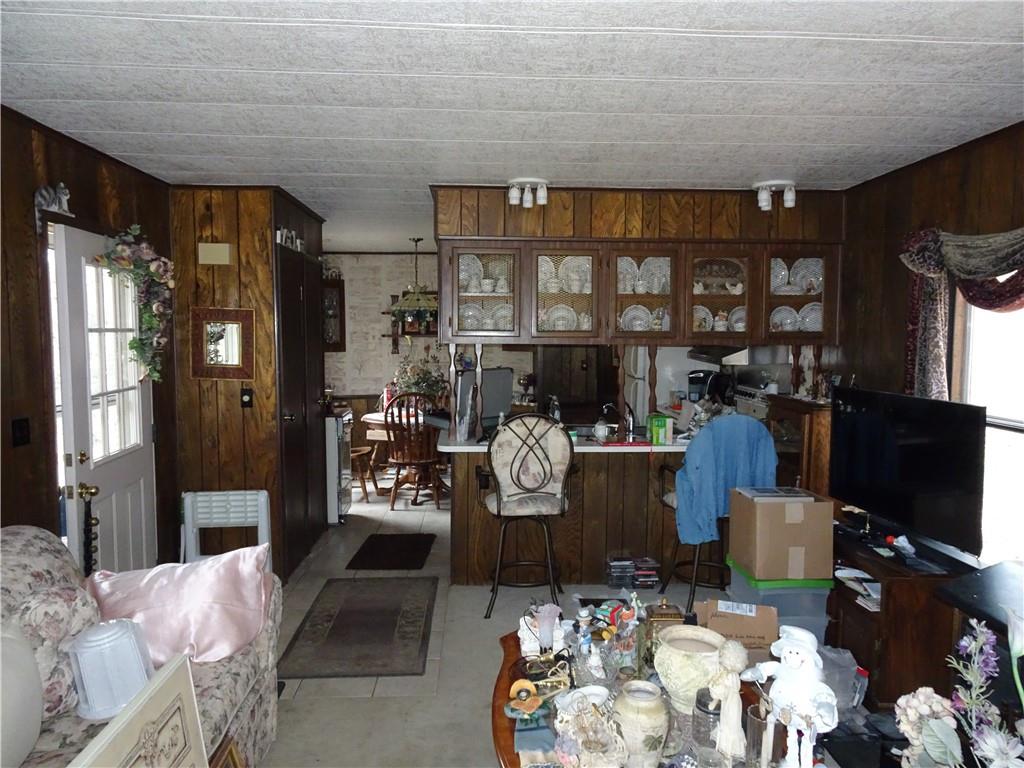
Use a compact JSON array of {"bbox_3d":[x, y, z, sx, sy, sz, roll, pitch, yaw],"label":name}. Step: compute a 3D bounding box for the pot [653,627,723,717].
[{"bbox_3d":[0.515,0.846,2.082,0.210,0.205,0.210,0,4,0],"label":"pot"}]

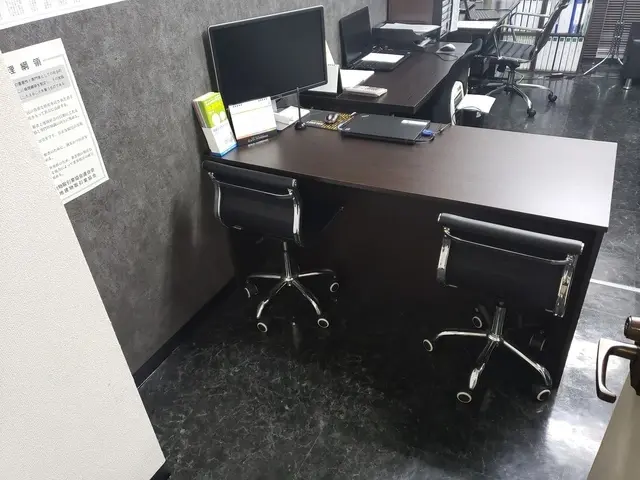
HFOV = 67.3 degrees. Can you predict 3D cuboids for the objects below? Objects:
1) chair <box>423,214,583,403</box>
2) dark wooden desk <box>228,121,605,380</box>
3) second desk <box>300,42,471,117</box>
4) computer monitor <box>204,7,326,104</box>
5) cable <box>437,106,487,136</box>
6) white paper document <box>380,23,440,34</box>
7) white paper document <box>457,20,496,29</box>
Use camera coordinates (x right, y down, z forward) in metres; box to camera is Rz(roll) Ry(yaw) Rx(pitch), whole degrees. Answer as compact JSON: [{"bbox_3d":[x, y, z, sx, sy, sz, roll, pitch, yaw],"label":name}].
[{"bbox_3d":[0.647,0.174,1.718,0.520,0.770,0.540,13,36,25],"label":"chair"},{"bbox_3d":[0.366,-0.055,2.165,1.515,0.713,0.750,13,36,25],"label":"dark wooden desk"},{"bbox_3d":[0.567,-0.883,3.448,0.680,0.713,1.660,11,35,23],"label":"second desk"},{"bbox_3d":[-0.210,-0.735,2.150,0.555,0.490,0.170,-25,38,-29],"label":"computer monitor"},{"bbox_3d":[0.683,-0.566,2.305,0.170,0.100,0.350,13,36,25],"label":"cable"},{"bbox_3d":[0.684,-1.593,3.615,0.390,0.025,0.260,11,35,23],"label":"white paper document"},{"bbox_3d":[1.309,-1.780,3.949,0.310,0.030,0.280,13,36,25],"label":"white paper document"}]

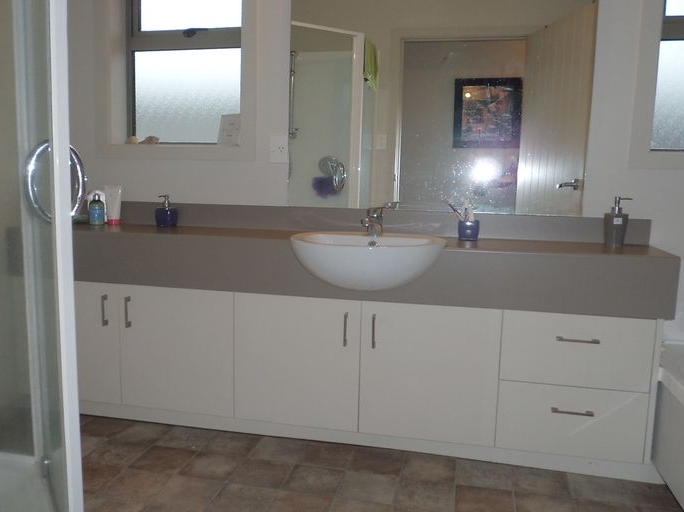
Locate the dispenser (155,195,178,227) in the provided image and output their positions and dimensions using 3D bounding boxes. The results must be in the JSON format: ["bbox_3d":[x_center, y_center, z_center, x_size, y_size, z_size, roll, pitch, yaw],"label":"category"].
[{"bbox_3d":[-0.798,-0.204,2.522,0.096,0.146,0.096,3,9,12],"label":"dispenser"}]

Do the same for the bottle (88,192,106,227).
[{"bbox_3d":[-1.147,-0.220,2.585,0.071,0.145,0.062,3,9,12],"label":"bottle"}]

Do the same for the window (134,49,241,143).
[{"bbox_3d":[-0.737,-0.761,2.645,0.555,0.430,0.040,3,9,12],"label":"window"}]

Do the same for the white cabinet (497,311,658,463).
[{"bbox_3d":[0.862,0.442,2.148,0.508,0.540,0.338,3,9,12],"label":"white cabinet"}]

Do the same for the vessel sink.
[{"bbox_3d":[0.092,0.031,2.048,0.573,0.183,0.405,3,9,12],"label":"vessel sink"}]

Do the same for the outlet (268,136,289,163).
[{"bbox_3d":[-0.277,-0.472,2.456,0.085,0.116,0.012,3,9,12],"label":"outlet"}]

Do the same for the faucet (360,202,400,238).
[{"bbox_3d":[0.144,-0.143,2.137,0.145,0.136,0.140,3,9,12],"label":"faucet"}]

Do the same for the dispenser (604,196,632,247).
[{"bbox_3d":[1.037,-0.127,2.087,0.102,0.185,0.082,3,9,12],"label":"dispenser"}]

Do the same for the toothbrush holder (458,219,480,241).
[{"bbox_3d":[0.514,-0.105,2.229,0.080,0.083,0.080,3,9,12],"label":"toothbrush holder"}]

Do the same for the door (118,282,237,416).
[{"bbox_3d":[-0.687,0.389,2.321,0.516,0.540,0.020,3,9,12],"label":"door"}]

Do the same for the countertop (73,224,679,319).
[{"bbox_3d":[-0.118,0.023,2.293,2.600,0.211,0.380,3,9,12],"label":"countertop"}]

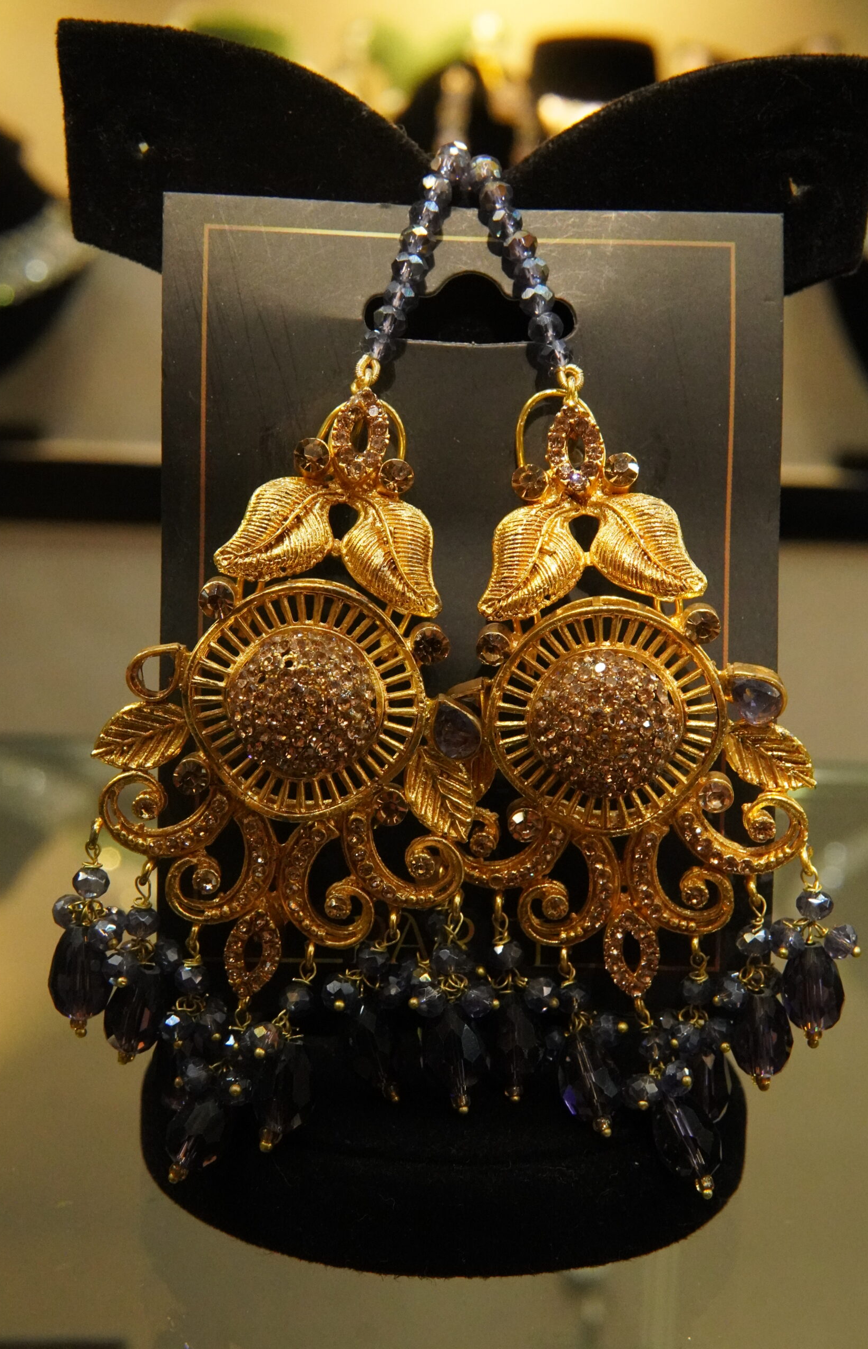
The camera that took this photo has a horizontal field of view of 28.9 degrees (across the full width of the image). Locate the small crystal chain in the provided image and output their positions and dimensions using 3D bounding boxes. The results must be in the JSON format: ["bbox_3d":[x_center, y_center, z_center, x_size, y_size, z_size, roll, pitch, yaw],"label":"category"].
[{"bbox_3d":[0.005,-0.059,0.239,0.029,0.032,0.009,1,6,-1],"label":"small crystal chain"}]

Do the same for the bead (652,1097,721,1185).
[{"bbox_3d":[0.035,0.064,0.232,0.009,0.013,0.009,-22,5,3],"label":"bead"}]

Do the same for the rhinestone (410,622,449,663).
[{"bbox_3d":[-0.001,-0.004,0.236,0.005,0.005,0.004,1,11,-1],"label":"rhinestone"}]

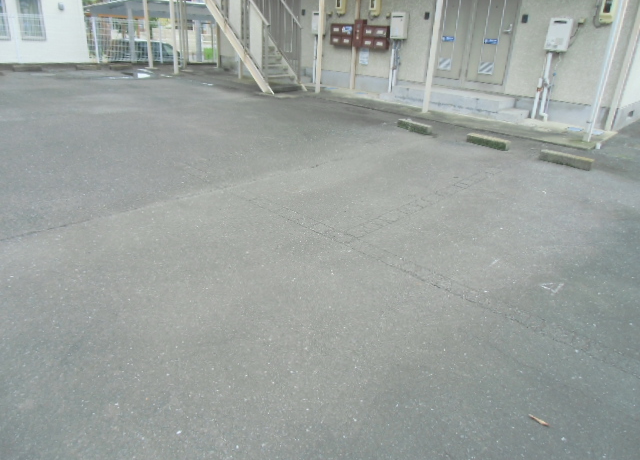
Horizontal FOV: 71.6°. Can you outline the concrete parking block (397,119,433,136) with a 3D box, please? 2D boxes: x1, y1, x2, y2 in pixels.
[{"bbox_3d":[1.517,-1.638,7.079,0.125,0.120,0.590,-16,31,-38],"label":"concrete parking block"}]

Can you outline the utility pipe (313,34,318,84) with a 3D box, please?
[{"bbox_3d":[-0.105,-4.334,11.294,0.080,1.160,0.080,23,31,37],"label":"utility pipe"}]

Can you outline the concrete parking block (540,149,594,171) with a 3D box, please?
[{"bbox_3d":[2.904,-0.822,5.223,0.570,0.100,0.150,23,31,37],"label":"concrete parking block"}]

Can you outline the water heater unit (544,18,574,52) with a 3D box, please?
[{"bbox_3d":[4.328,-3.509,7.977,0.355,0.520,0.165,22,30,36],"label":"water heater unit"}]

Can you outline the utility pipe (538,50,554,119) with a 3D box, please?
[{"bbox_3d":[4.021,-2.540,7.864,0.110,1.130,0.090,23,31,37],"label":"utility pipe"}]

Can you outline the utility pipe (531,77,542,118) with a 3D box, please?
[{"bbox_3d":[3.920,-2.384,8.025,0.065,0.730,0.065,23,31,37],"label":"utility pipe"}]

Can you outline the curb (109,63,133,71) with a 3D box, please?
[{"bbox_3d":[-5.900,-4.798,13.136,0.130,0.120,0.610,22,30,36],"label":"curb"}]

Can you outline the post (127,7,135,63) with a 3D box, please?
[{"bbox_3d":[-7.172,-7.407,16.839,0.160,2.100,0.160,23,31,37],"label":"post"}]

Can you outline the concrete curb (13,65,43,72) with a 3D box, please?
[{"bbox_3d":[-8.014,-4.401,12.147,0.160,0.120,0.620,23,31,37],"label":"concrete curb"}]

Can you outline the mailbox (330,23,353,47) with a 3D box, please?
[{"bbox_3d":[0.539,-4.632,10.510,0.570,0.470,0.160,23,31,37],"label":"mailbox"}]

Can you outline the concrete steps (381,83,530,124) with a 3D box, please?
[{"bbox_3d":[2.607,-2.484,8.553,2.720,0.330,1.120,23,31,37],"label":"concrete steps"}]

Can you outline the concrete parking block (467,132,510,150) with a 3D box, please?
[{"bbox_3d":[2.423,-1.265,6.369,0.125,0.120,0.590,-19,32,-41],"label":"concrete parking block"}]

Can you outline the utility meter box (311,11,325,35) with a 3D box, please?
[{"bbox_3d":[0.021,-5.293,11.362,0.355,0.520,0.165,22,30,36],"label":"utility meter box"}]

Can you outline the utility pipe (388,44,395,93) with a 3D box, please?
[{"bbox_3d":[1.692,-3.799,10.428,0.060,1.060,0.060,22,30,36],"label":"utility pipe"}]

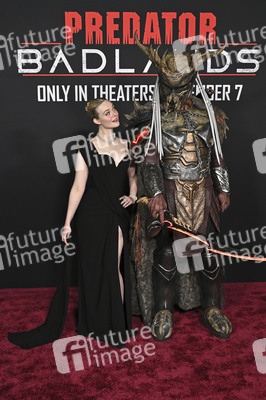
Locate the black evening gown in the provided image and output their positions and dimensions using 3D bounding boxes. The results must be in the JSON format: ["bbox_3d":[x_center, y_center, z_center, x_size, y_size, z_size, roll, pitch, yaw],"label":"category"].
[{"bbox_3d":[-0.489,0.309,3.428,0.950,1.550,0.500,-3,10,-17],"label":"black evening gown"}]

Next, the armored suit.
[{"bbox_3d":[0.390,-0.072,3.516,0.820,2.270,0.620,-1,10,-3],"label":"armored suit"}]

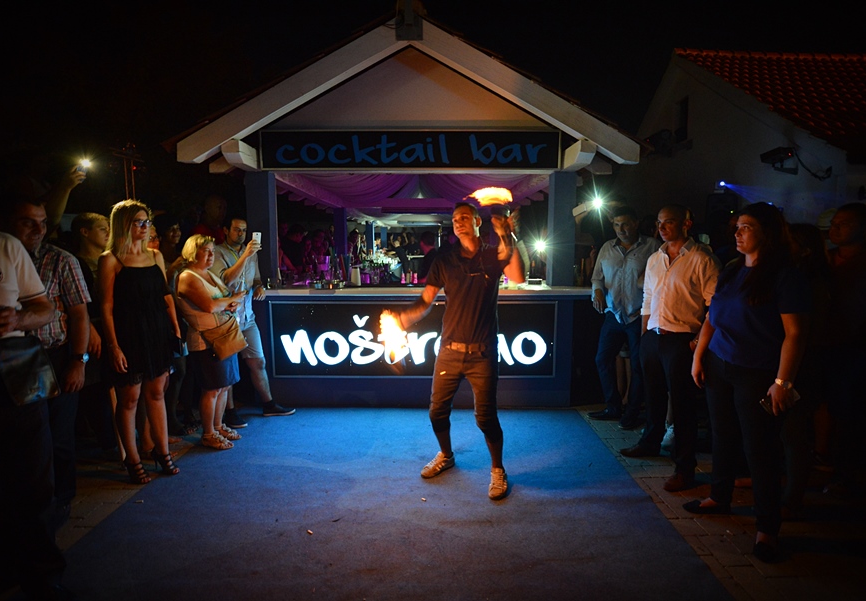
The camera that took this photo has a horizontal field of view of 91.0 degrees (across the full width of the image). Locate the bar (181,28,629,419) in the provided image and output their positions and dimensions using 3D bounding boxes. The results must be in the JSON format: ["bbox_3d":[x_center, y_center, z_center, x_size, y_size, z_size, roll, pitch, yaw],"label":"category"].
[{"bbox_3d":[-0.190,-0.738,5.250,3.650,3.200,3.800,0,7,1],"label":"bar"}]

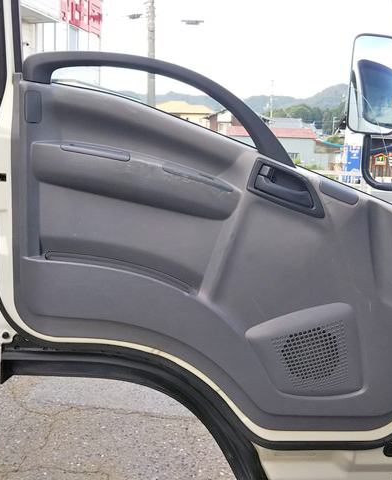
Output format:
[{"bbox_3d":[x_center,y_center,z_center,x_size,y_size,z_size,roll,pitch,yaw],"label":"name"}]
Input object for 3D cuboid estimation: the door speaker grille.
[{"bbox_3d":[0.259,0.263,1.265,0.172,0.152,0.030,-6,10,-2],"label":"door speaker grille"}]

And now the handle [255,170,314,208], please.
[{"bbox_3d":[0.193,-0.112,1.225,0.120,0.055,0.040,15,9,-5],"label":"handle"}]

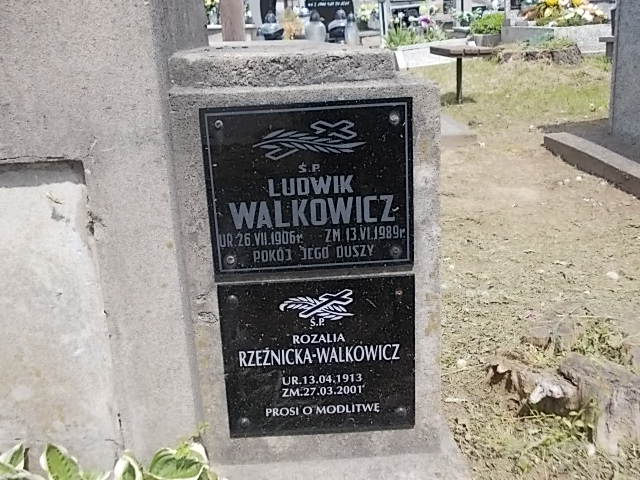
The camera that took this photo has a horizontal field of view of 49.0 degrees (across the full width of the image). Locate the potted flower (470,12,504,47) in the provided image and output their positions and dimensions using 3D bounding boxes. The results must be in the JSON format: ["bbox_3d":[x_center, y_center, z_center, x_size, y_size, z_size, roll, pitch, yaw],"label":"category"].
[{"bbox_3d":[2.152,-2.684,9.000,0.450,0.440,0.440,1,18,13],"label":"potted flower"}]

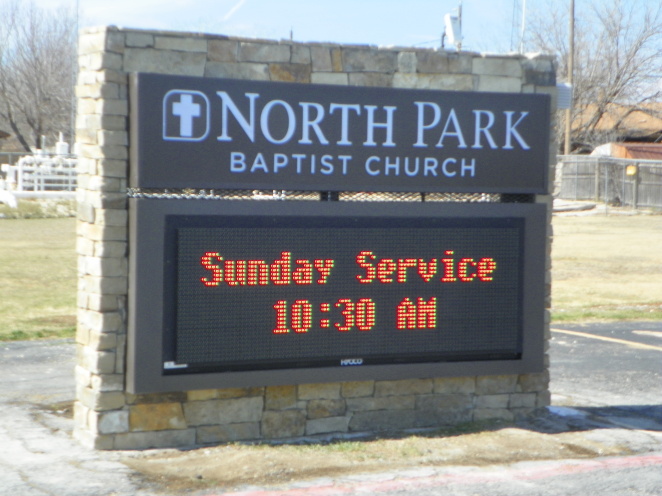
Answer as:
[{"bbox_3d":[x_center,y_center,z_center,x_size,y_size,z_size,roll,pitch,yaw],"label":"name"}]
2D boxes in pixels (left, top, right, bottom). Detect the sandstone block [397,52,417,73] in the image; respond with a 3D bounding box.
[{"bbox_3d":[0.362,-0.939,7.578,0.102,0.102,0.100,0,2,-27],"label":"sandstone block"}]

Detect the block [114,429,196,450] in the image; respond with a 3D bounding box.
[{"bbox_3d":[-0.888,0.941,7.372,0.426,0.083,0.130,0,2,-27],"label":"block"}]

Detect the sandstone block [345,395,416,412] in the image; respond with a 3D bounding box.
[{"bbox_3d":[0.239,0.812,7.834,0.405,0.071,0.120,0,2,-28],"label":"sandstone block"}]

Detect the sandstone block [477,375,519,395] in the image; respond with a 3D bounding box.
[{"bbox_3d":[0.879,0.741,8.167,0.267,0.103,0.120,0,2,-28],"label":"sandstone block"}]

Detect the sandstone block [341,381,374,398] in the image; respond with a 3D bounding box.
[{"bbox_3d":[0.113,0.708,7.522,0.188,0.086,0.100,0,2,-27],"label":"sandstone block"}]

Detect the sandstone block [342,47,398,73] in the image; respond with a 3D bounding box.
[{"bbox_3d":[0.177,-0.961,7.725,0.330,0.114,0.120,0,2,-28],"label":"sandstone block"}]

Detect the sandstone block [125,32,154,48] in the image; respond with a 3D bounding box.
[{"bbox_3d":[-0.904,-0.958,6.922,0.136,0.071,0.100,0,2,-27],"label":"sandstone block"}]

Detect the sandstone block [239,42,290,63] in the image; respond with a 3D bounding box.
[{"bbox_3d":[-0.352,-0.969,7.447,0.278,0.093,0.120,0,2,-28],"label":"sandstone block"}]

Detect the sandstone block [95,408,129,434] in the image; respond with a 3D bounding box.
[{"bbox_3d":[-1.031,0.802,6.945,0.148,0.107,0.120,0,2,-27],"label":"sandstone block"}]

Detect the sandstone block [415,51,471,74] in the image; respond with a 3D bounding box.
[{"bbox_3d":[0.577,-0.979,7.934,0.343,0.108,0.120,0,2,-28],"label":"sandstone block"}]

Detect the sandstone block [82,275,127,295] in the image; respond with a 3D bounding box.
[{"bbox_3d":[-1.057,0.169,6.983,0.125,0.081,0.260,0,2,-27],"label":"sandstone block"}]

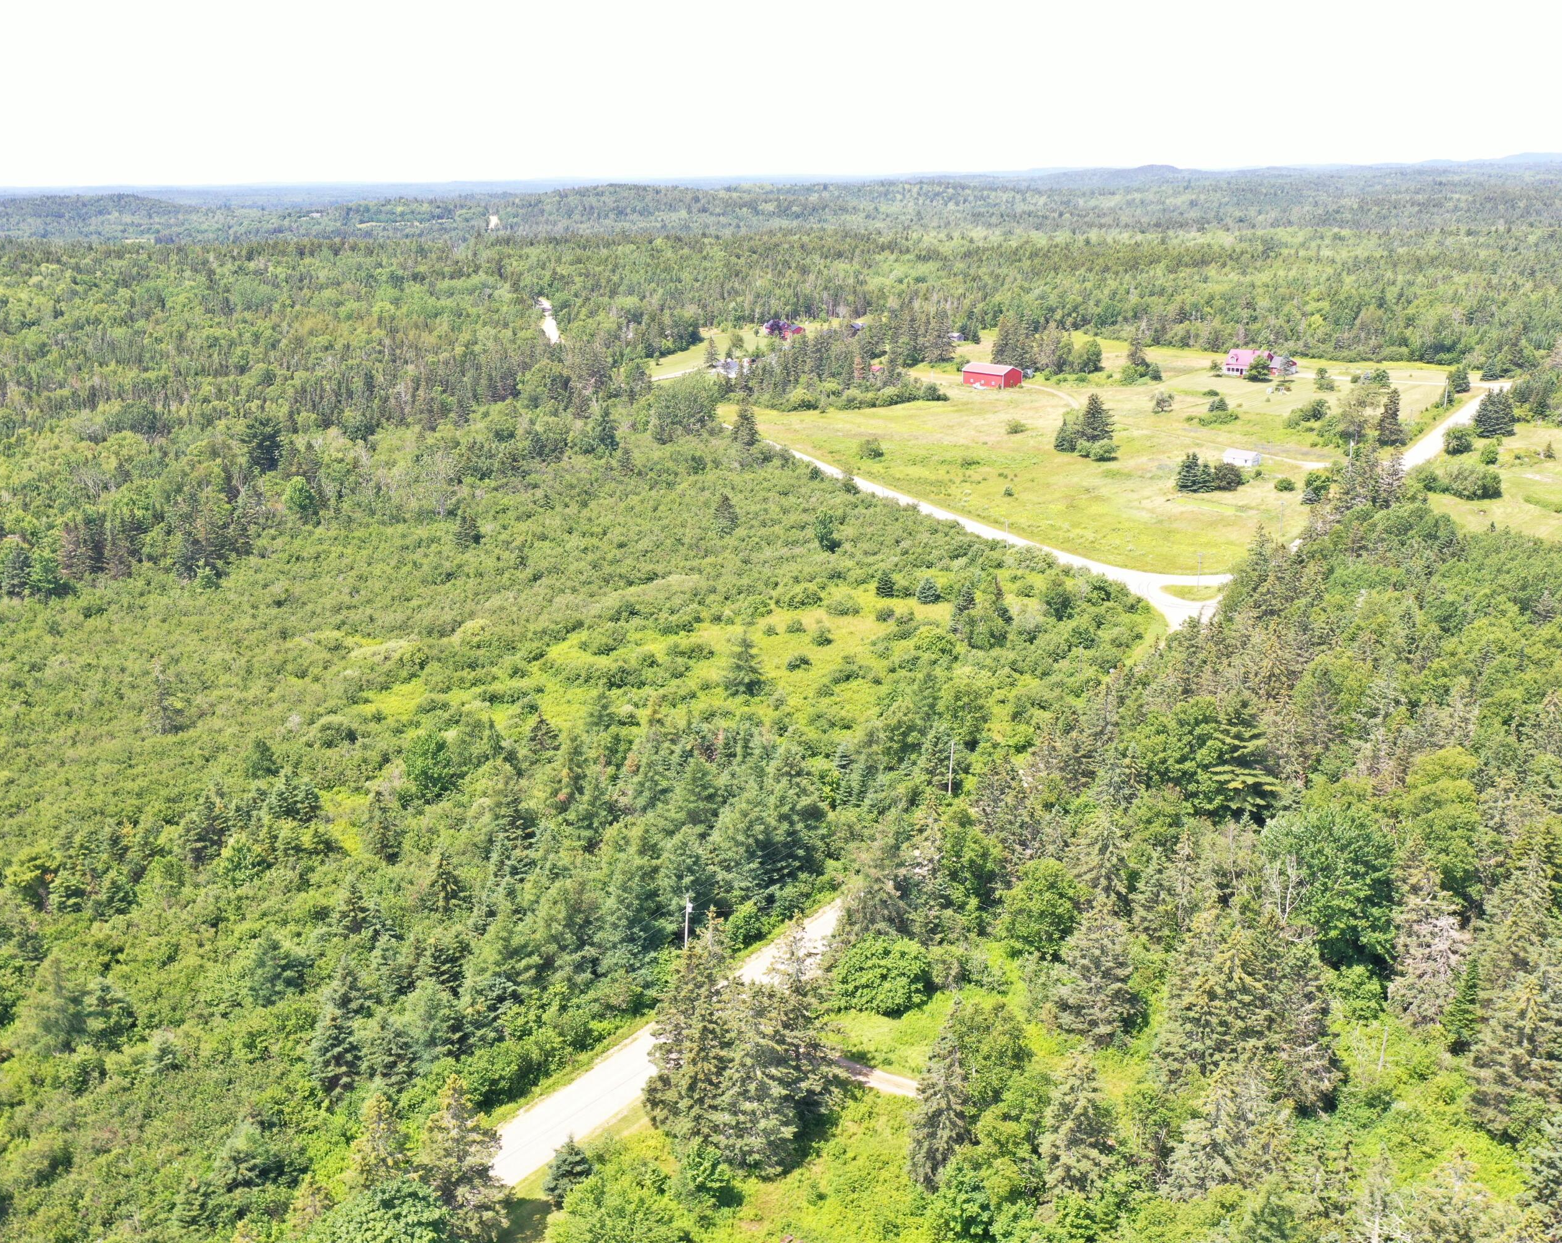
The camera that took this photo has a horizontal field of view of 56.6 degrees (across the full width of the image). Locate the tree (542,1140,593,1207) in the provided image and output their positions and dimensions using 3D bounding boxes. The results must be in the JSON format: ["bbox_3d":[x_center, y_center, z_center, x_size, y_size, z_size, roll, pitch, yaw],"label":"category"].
[{"bbox_3d":[-16.450,42.410,111.770,3.820,5.710,3.820,-4,17,-10],"label":"tree"}]

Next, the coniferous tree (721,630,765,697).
[{"bbox_3d":[-5.660,6.330,221.010,6.670,10.470,6.670,-1,17,-2],"label":"coniferous tree"}]

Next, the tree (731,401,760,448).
[{"bbox_3d":[-10.590,-57.850,427.240,8.610,13.920,8.610,-1,17,0],"label":"tree"}]

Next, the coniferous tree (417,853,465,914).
[{"bbox_3d":[-35.870,28.330,152.930,5.230,8.890,5.230,-5,18,-14],"label":"coniferous tree"}]

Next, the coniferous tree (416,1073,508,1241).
[{"bbox_3d":[-23.440,39.470,106.560,6.770,14.520,6.770,-5,18,-14],"label":"coniferous tree"}]

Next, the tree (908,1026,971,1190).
[{"bbox_3d":[12.380,37.430,112.410,4.880,13.730,4.880,-1,17,0],"label":"tree"}]

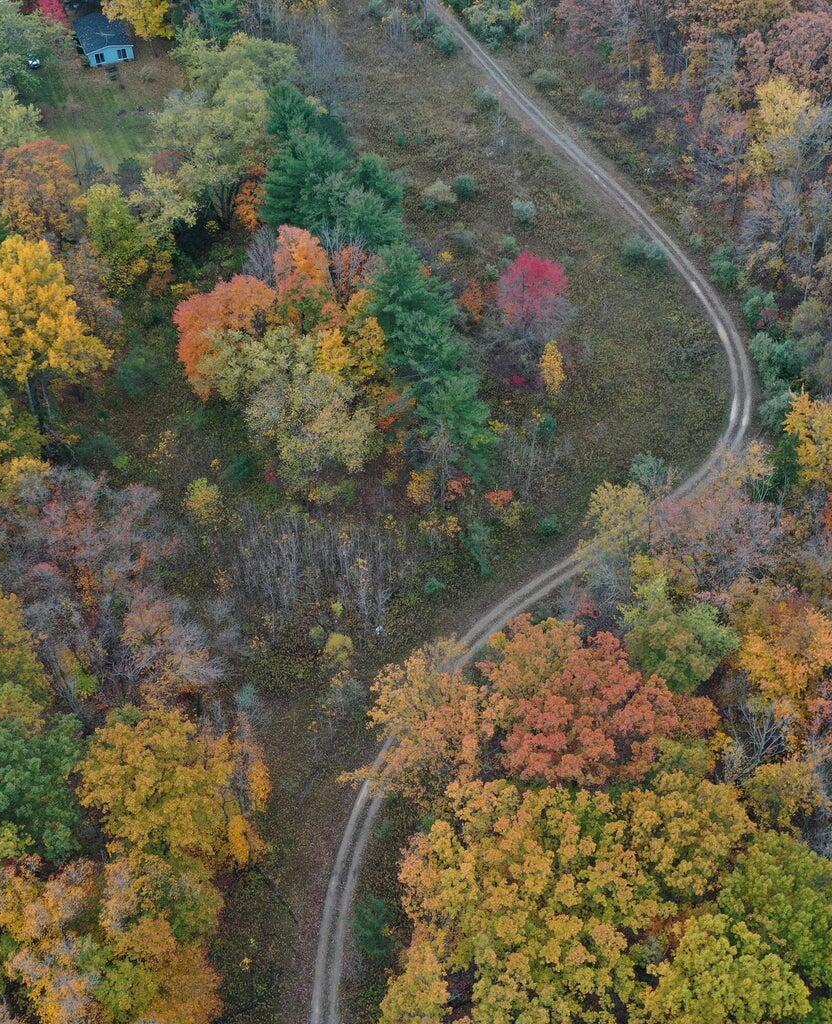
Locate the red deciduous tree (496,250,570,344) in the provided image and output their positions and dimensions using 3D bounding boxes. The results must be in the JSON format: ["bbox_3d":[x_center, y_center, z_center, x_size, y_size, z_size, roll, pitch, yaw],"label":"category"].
[{"bbox_3d":[16.200,-29.230,166.060,10.250,14.000,10.500,0,49,0],"label":"red deciduous tree"}]

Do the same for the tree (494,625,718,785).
[{"bbox_3d":[18.890,20.740,119.170,21.150,18.000,16.000,0,49,0],"label":"tree"}]

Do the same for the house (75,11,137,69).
[{"bbox_3d":[-59.440,-90.250,226.850,8.600,3.800,14.130,-17,51,-14],"label":"house"}]

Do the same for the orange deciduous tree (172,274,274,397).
[{"bbox_3d":[-25.390,-22.460,158.060,13.240,17.000,12.500,0,49,0],"label":"orange deciduous tree"}]

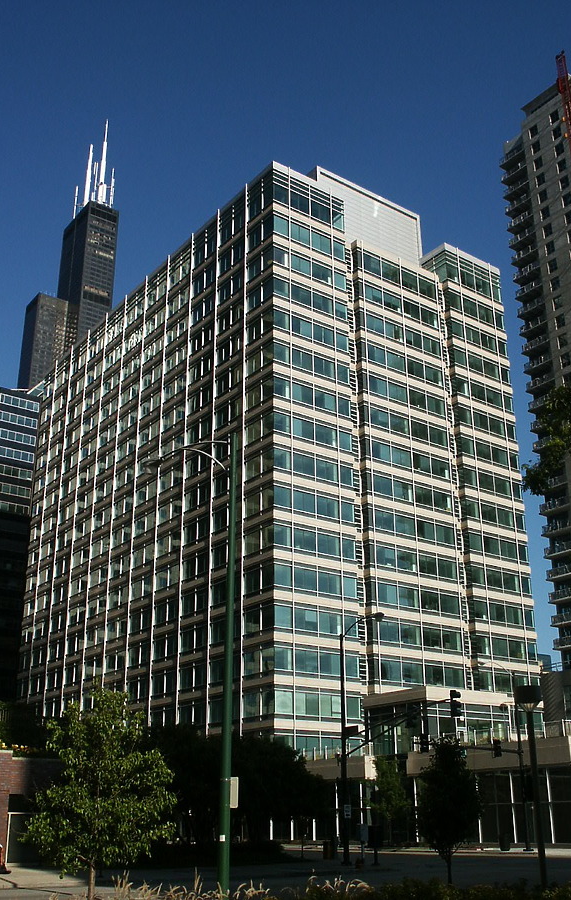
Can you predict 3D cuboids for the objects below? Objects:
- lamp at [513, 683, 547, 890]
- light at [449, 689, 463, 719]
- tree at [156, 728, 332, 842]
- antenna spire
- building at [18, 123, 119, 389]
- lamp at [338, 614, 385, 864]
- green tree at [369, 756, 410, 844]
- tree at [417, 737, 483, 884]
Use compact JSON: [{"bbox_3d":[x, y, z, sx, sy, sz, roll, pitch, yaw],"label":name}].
[{"bbox_3d":[5.433,7.542,20.280,0.580,4.600,0.580,-6,-23,13],"label":"lamp"},{"bbox_3d":[6.106,9.079,32.591,0.420,1.030,0.370,15,-27,-33],"label":"light"},{"bbox_3d":[-2.077,15.775,42.112,7.800,5.900,6.500,1,-22,-3],"label":"tree"},{"bbox_3d":[-153.240,-220.596,735.087,21.000,84.000,39.000,15,-27,-33],"label":"antenna spire"},{"bbox_3d":[-158.869,-11.735,660.578,68.600,525.000,68.600,15,-27,-33],"label":"building"},{"bbox_3d":[3.067,11.379,36.108,0.450,9.450,2.950,15,-27,-33],"label":"lamp"},{"bbox_3d":[6.566,22.389,57.992,2.800,5.500,2.800,-3,-22,5],"label":"green tree"},{"bbox_3d":[3.670,8.209,20.297,1.500,3.400,1.500,-4,-22,9],"label":"tree"}]

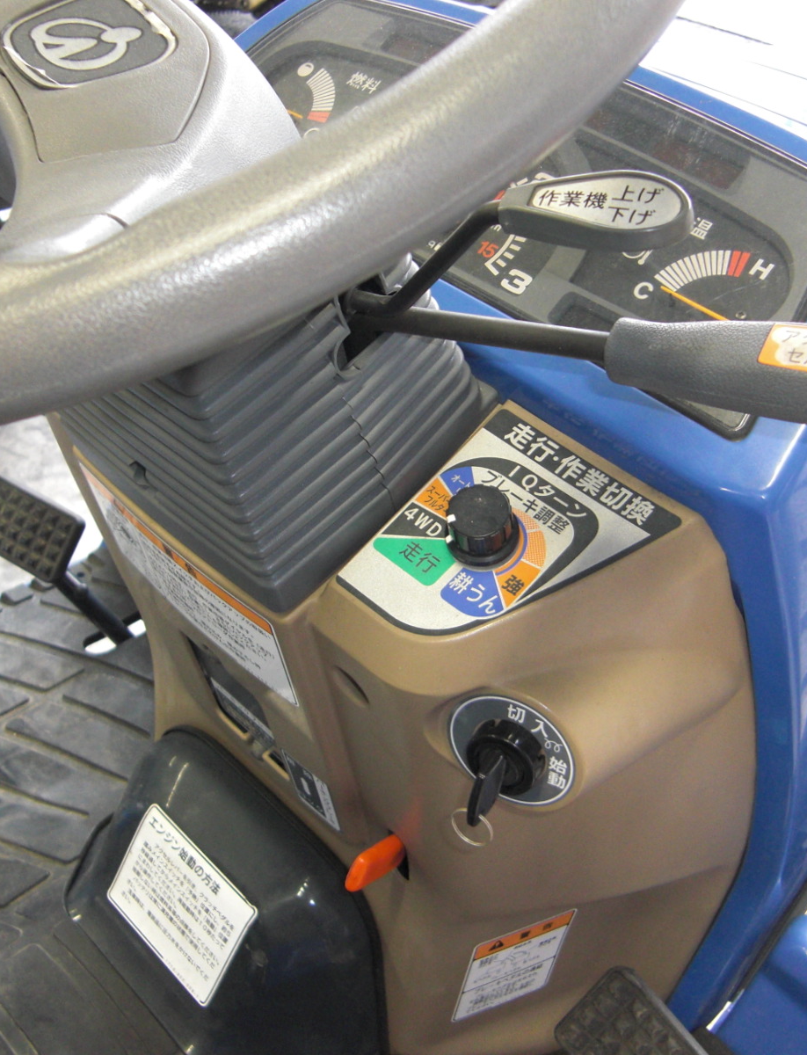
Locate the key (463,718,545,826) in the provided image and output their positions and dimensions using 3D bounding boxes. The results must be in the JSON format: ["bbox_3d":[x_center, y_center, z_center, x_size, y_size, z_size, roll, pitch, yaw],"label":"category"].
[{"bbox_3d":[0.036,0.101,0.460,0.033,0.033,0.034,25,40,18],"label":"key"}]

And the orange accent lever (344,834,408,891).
[{"bbox_3d":[-0.015,0.180,0.610,0.011,0.022,0.038,36,30,28],"label":"orange accent lever"}]

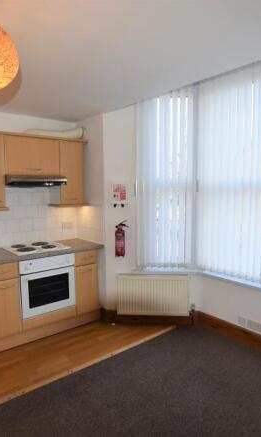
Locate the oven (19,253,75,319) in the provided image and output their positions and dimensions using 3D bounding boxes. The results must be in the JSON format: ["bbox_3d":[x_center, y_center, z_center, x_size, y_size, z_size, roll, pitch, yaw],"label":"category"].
[{"bbox_3d":[-1.005,0.689,3.101,0.598,0.595,0.560,-5,7,-36],"label":"oven"}]

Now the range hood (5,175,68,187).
[{"bbox_3d":[-1.093,-0.432,3.047,0.597,0.095,0.505,-5,7,-36],"label":"range hood"}]

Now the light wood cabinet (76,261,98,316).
[{"bbox_3d":[-0.660,0.799,3.380,0.270,0.569,0.570,-5,7,-36],"label":"light wood cabinet"}]

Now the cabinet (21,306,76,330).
[{"bbox_3d":[-1.006,1.048,3.142,0.598,0.127,0.560,-5,7,-36],"label":"cabinet"}]

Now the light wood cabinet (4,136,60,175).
[{"bbox_3d":[-1.151,-0.676,3.099,0.595,0.393,0.320,-5,7,-36],"label":"light wood cabinet"}]

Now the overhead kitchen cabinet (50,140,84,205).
[{"bbox_3d":[-0.787,-0.538,3.375,0.300,0.728,0.320,-5,7,-36],"label":"overhead kitchen cabinet"}]

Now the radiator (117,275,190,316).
[{"bbox_3d":[0.255,0.877,3.104,0.800,0.488,0.075,0,5,4],"label":"radiator"}]

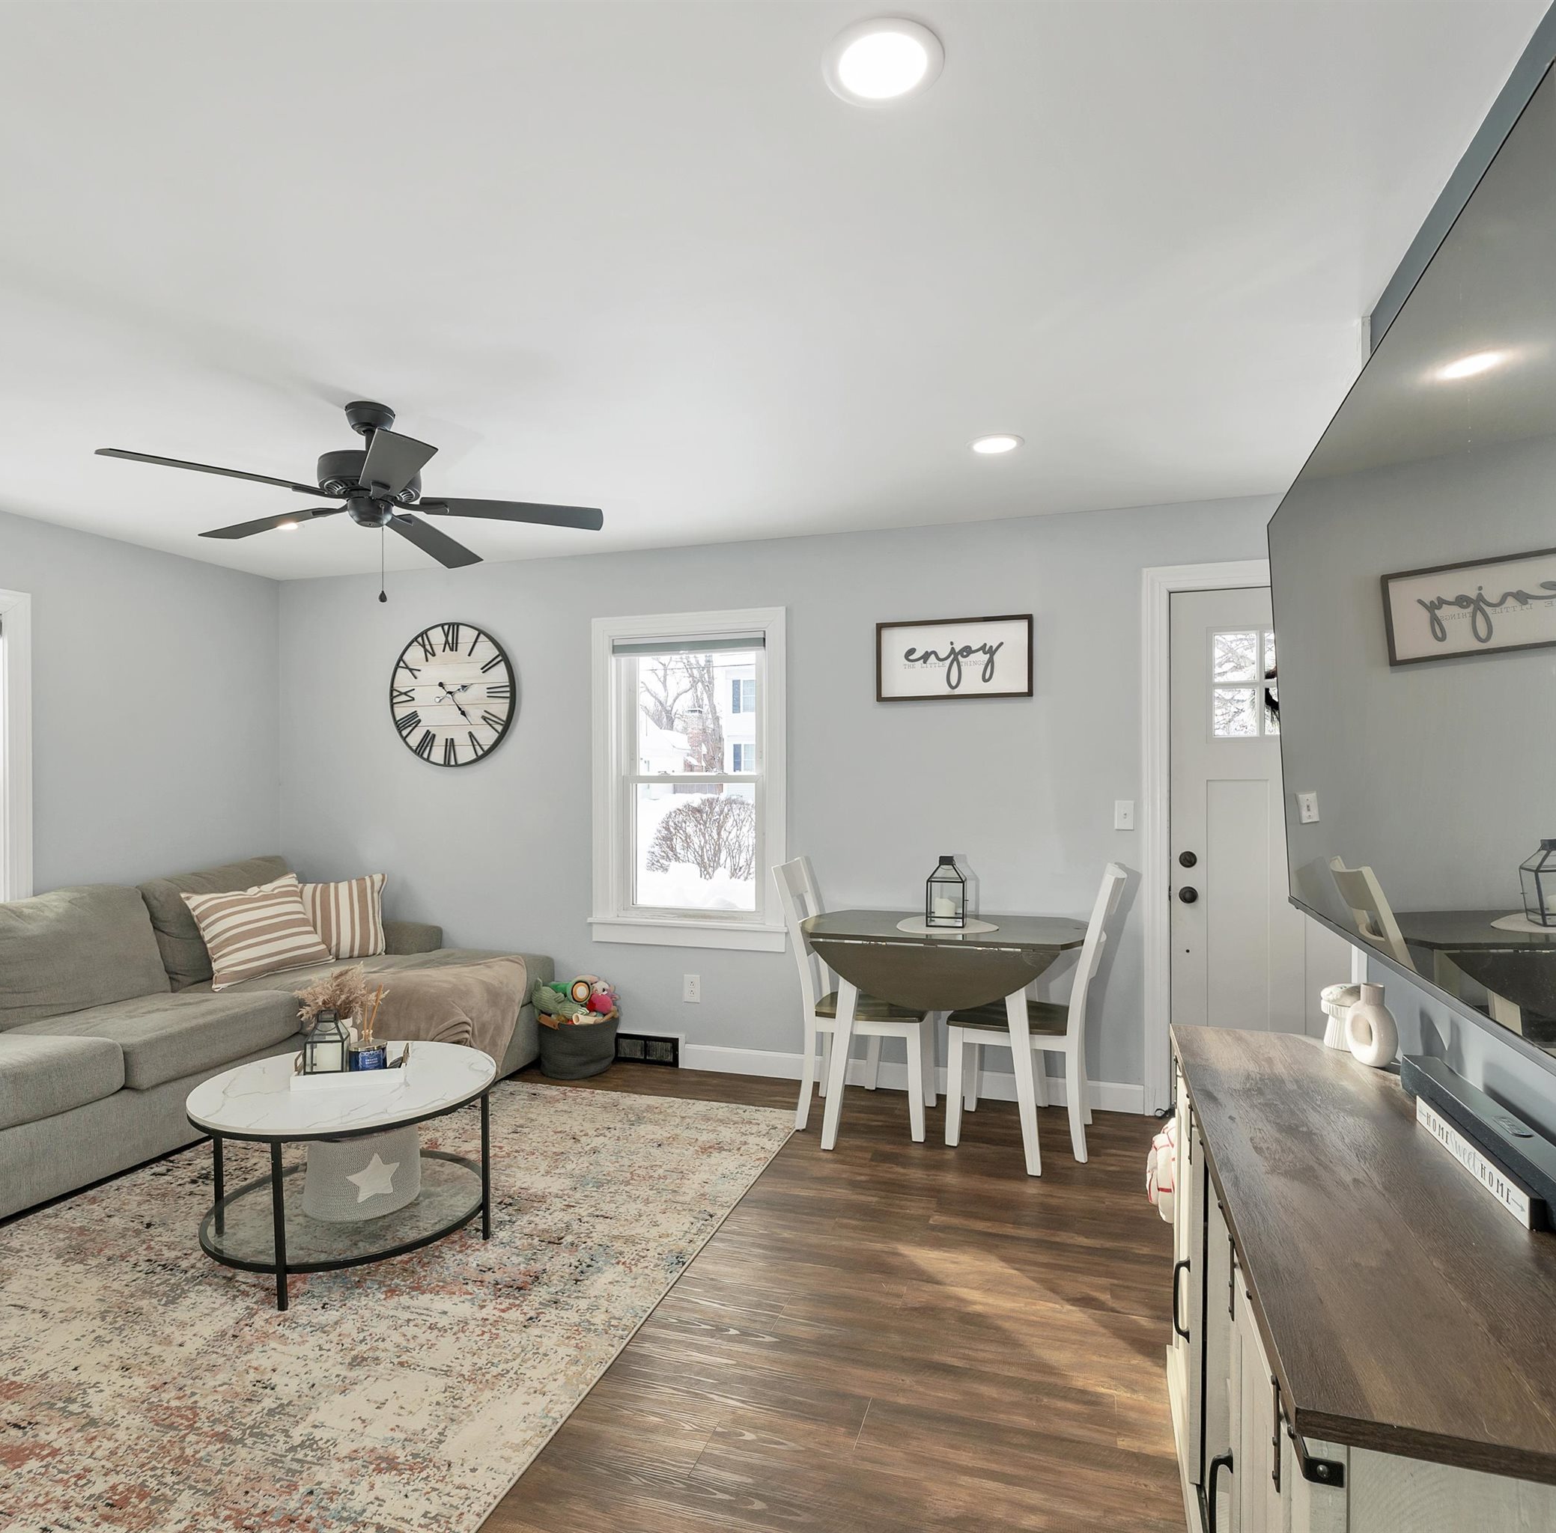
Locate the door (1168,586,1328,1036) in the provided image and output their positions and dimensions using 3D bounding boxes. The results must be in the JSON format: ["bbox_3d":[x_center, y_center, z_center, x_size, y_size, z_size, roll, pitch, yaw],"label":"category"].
[{"bbox_3d":[1.945,0.337,3.415,0.820,2.040,0.050,0,-1,17],"label":"door"}]

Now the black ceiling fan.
[{"bbox_3d":[-1.190,-0.872,2.615,1.280,0.350,1.280,0,-1,18],"label":"black ceiling fan"}]

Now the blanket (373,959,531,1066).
[{"bbox_3d":[-1.530,1.130,3.950,0.660,0.420,0.600,0,-1,18],"label":"blanket"}]

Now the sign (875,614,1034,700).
[{"bbox_3d":[0.731,-0.448,3.739,0.645,0.333,0.030,0,0,18],"label":"sign"}]

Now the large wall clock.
[{"bbox_3d":[-1.648,-0.359,4.527,0.728,0.728,0.045,0,0,18],"label":"large wall clock"}]

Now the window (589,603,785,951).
[{"bbox_3d":[-0.405,0.070,4.115,0.970,1.550,0.110,0,-1,17],"label":"window"}]

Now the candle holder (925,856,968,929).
[{"bbox_3d":[0.648,0.482,3.457,0.138,0.265,0.138,0,0,10],"label":"candle holder"}]

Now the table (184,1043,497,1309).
[{"bbox_3d":[-1.251,1.148,2.651,0.800,0.455,0.800,0,0,0],"label":"table"}]

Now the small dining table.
[{"bbox_3d":[0.633,0.997,3.413,1.070,0.760,0.660,0,0,18],"label":"small dining table"}]

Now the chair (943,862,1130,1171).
[{"bbox_3d":[0.969,0.876,3.350,0.590,1.000,0.440,0,-1,19],"label":"chair"}]

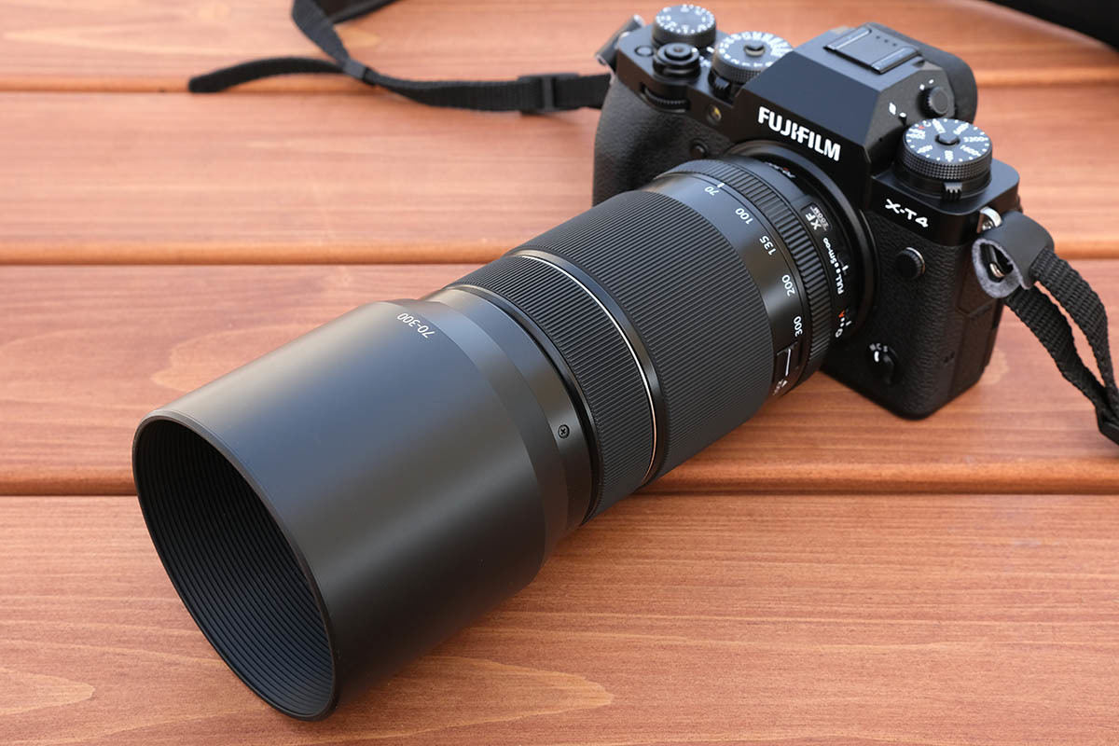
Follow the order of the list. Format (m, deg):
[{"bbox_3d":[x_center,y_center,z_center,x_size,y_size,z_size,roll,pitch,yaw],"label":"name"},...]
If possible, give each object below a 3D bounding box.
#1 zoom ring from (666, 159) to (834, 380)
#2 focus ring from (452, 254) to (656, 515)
[{"bbox_3d":[0.047,-0.025,0.452,0.011,0.074,0.074,-30,48,-34],"label":"zoom ring"},{"bbox_3d":[-0.006,0.006,0.411,0.019,0.071,0.071,-30,48,-34],"label":"focus ring"}]

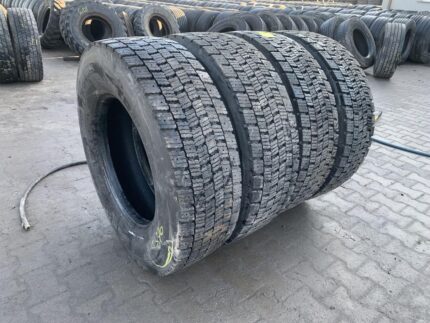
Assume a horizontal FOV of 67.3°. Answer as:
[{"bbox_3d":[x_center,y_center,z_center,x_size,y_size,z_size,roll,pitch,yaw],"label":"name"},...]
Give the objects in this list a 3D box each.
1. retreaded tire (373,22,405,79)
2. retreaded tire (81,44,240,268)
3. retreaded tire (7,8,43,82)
[{"bbox_3d":[3.165,-1.995,5.860,0.315,0.976,0.976,15,29,22],"label":"retreaded tire"},{"bbox_3d":[-0.304,-0.020,1.463,0.314,1.008,1.008,-19,33,-33],"label":"retreaded tire"},{"bbox_3d":[-2.700,-1.656,4.655,0.311,1.008,1.008,-6,27,-22],"label":"retreaded tire"}]

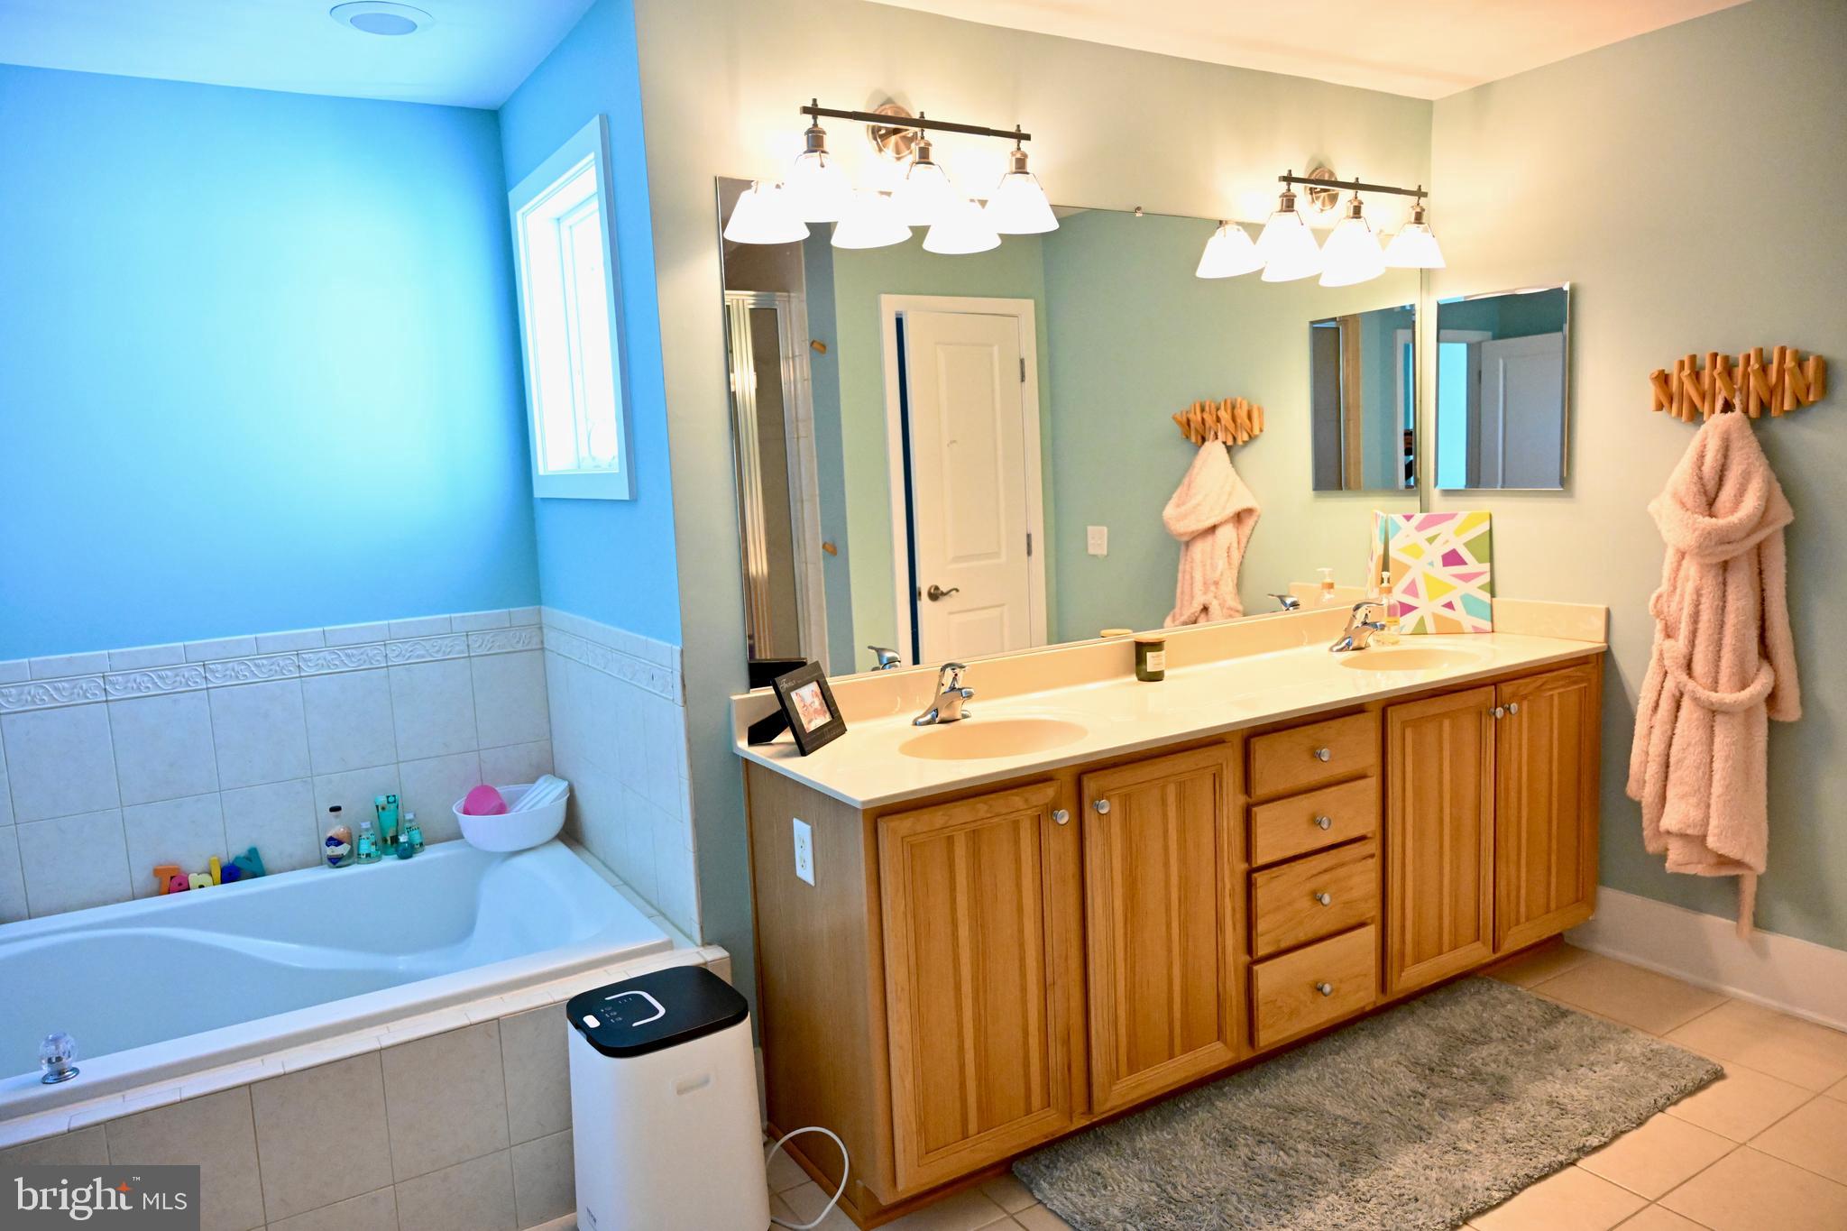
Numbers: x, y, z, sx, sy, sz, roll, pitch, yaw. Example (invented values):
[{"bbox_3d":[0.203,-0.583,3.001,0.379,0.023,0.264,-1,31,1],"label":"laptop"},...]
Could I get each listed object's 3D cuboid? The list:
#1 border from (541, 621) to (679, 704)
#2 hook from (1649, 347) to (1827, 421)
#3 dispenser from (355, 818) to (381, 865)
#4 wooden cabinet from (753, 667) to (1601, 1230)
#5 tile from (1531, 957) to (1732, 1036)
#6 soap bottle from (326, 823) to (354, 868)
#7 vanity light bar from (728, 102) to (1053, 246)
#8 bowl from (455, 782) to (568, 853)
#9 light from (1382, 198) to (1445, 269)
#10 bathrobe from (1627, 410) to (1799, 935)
[{"bbox_3d":[-0.791,0.110,3.006,0.012,0.068,1.065,-7,8,-31],"label":"border"},{"bbox_3d":[1.939,-0.560,2.972,0.085,0.174,0.397,-7,8,-31],"label":"hook"},{"bbox_3d":[-1.449,0.588,3.209,0.057,0.116,0.056,-7,8,-31],"label":"dispenser"},{"bbox_3d":[0.750,0.617,3.028,2.292,0.848,0.557,-7,8,-31],"label":"wooden cabinet"},{"bbox_3d":[1.820,0.981,3.176,0.342,0.010,0.326,-7,8,-31],"label":"tile"},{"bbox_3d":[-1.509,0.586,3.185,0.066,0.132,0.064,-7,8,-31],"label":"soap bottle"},{"bbox_3d":[-0.010,-0.969,2.605,0.680,0.260,0.212,-7,8,-31],"label":"vanity light bar"},{"bbox_3d":[-1.095,0.550,3.295,0.300,0.122,0.306,-3,7,0],"label":"bowl"},{"bbox_3d":[1.382,-1.071,3.450,0.172,0.190,0.172,-7,8,-31],"label":"light"},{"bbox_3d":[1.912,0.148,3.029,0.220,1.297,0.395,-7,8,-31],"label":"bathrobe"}]

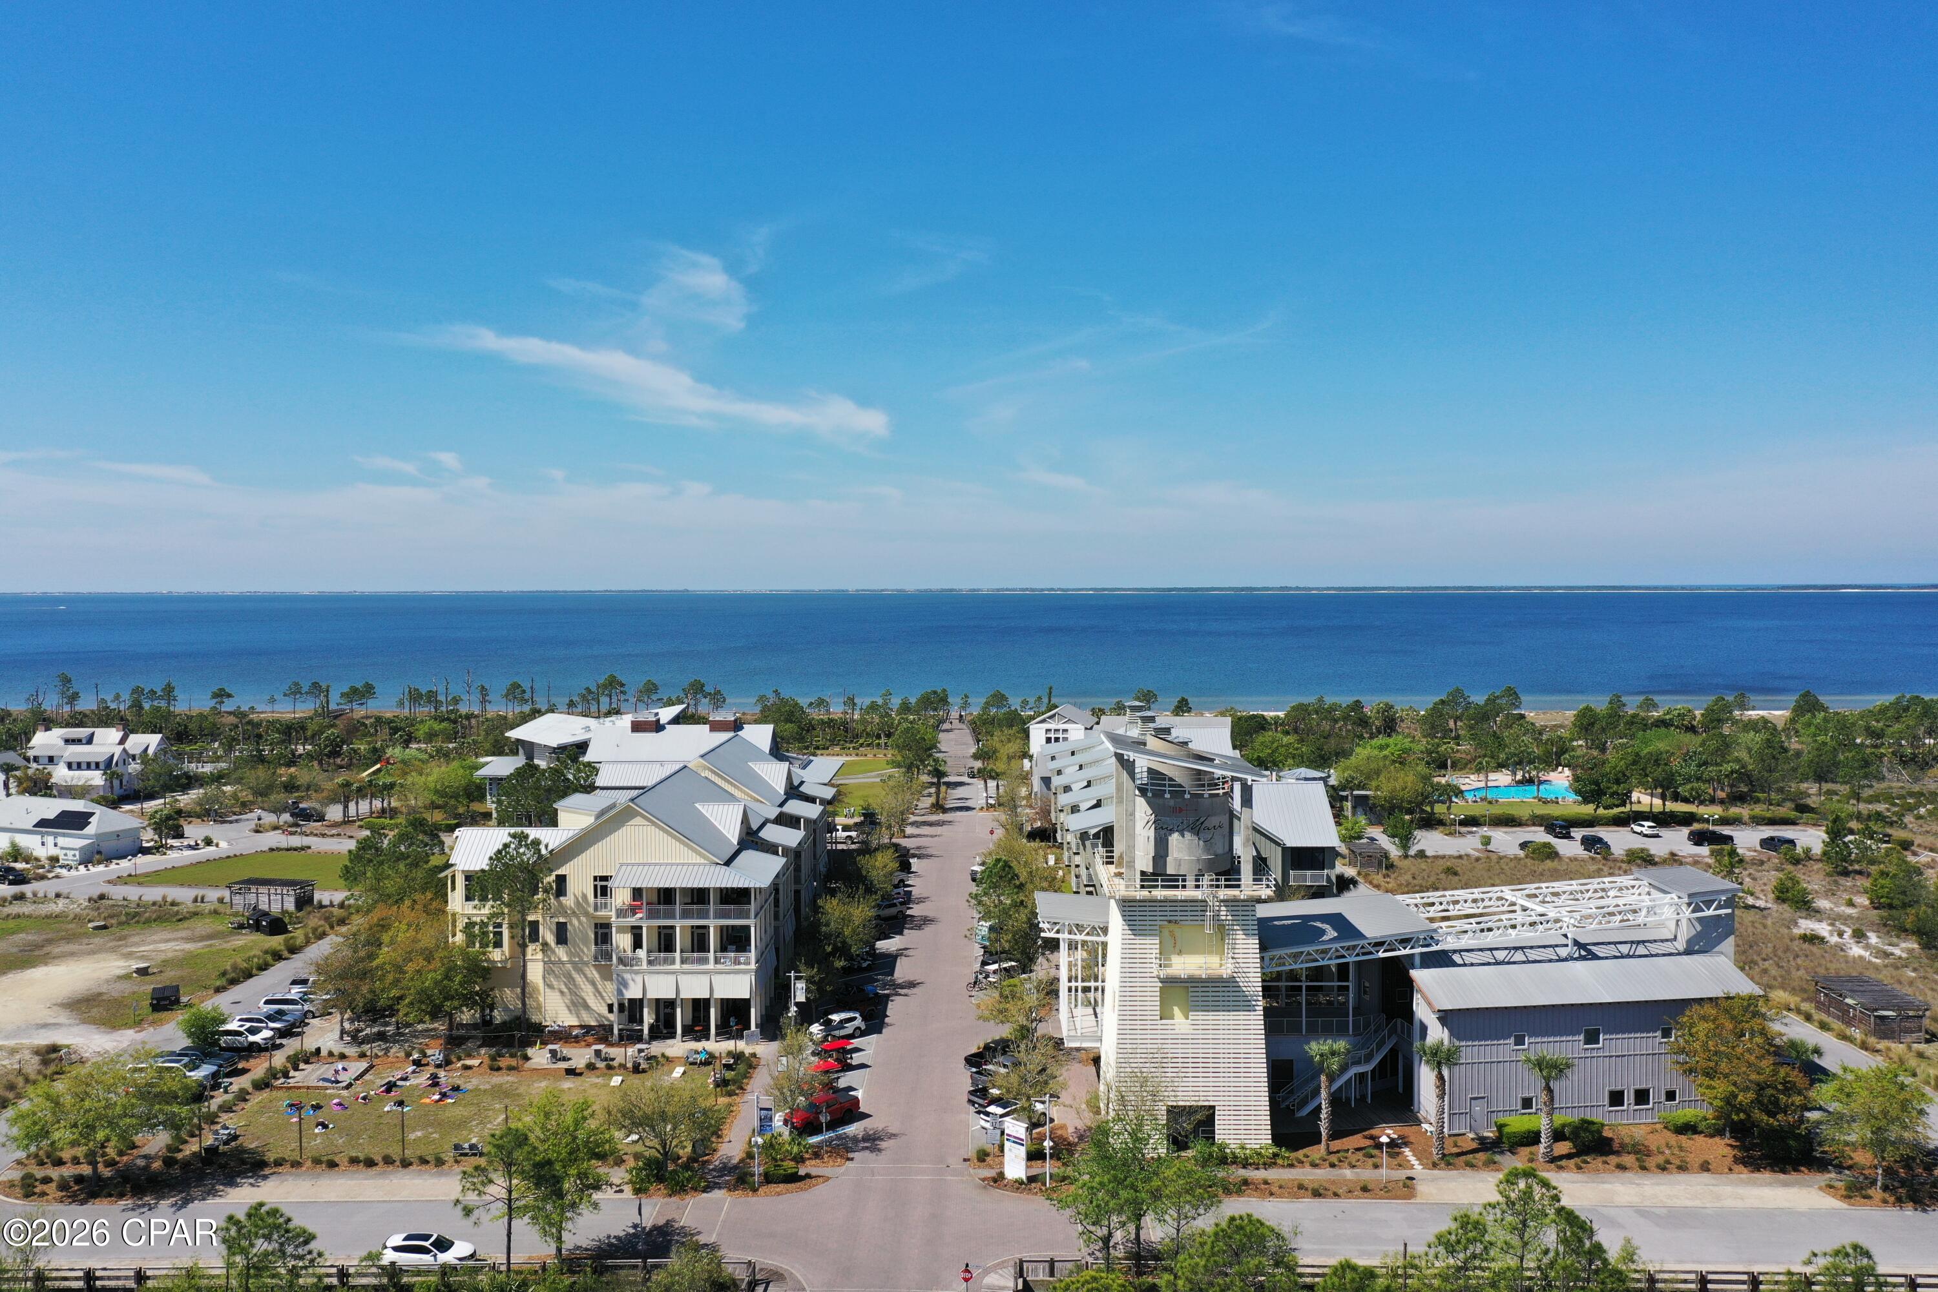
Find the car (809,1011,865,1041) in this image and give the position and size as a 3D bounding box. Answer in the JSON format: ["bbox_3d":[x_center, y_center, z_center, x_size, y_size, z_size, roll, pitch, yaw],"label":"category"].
[{"bbox_3d":[-9.990,28.940,114.310,4.600,1.690,1.860,-2,3,-41],"label":"car"}]

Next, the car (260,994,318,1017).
[{"bbox_3d":[-56.934,30.297,127.209,5.150,1.750,1.970,0,2,1],"label":"car"}]

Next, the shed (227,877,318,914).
[{"bbox_3d":[-74.800,26.850,162.000,8.300,2.750,4.100,0,2,10],"label":"shed"}]

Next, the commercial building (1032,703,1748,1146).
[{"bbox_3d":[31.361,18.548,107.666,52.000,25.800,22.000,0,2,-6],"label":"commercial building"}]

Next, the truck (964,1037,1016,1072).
[{"bbox_3d":[2.418,30.547,112.218,5.800,1.920,2.000,-2,3,-42],"label":"truck"}]

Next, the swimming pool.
[{"bbox_3d":[94.616,25.563,259.753,23.000,1.200,20.000,0,2,5],"label":"swimming pool"}]

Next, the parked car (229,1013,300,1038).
[{"bbox_3d":[-56.863,30.542,121.715,4.750,1.700,1.870,0,2,4],"label":"parked car"}]

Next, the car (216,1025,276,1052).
[{"bbox_3d":[-54.300,29.230,112.540,4.700,1.720,1.900,0,2,2],"label":"car"}]

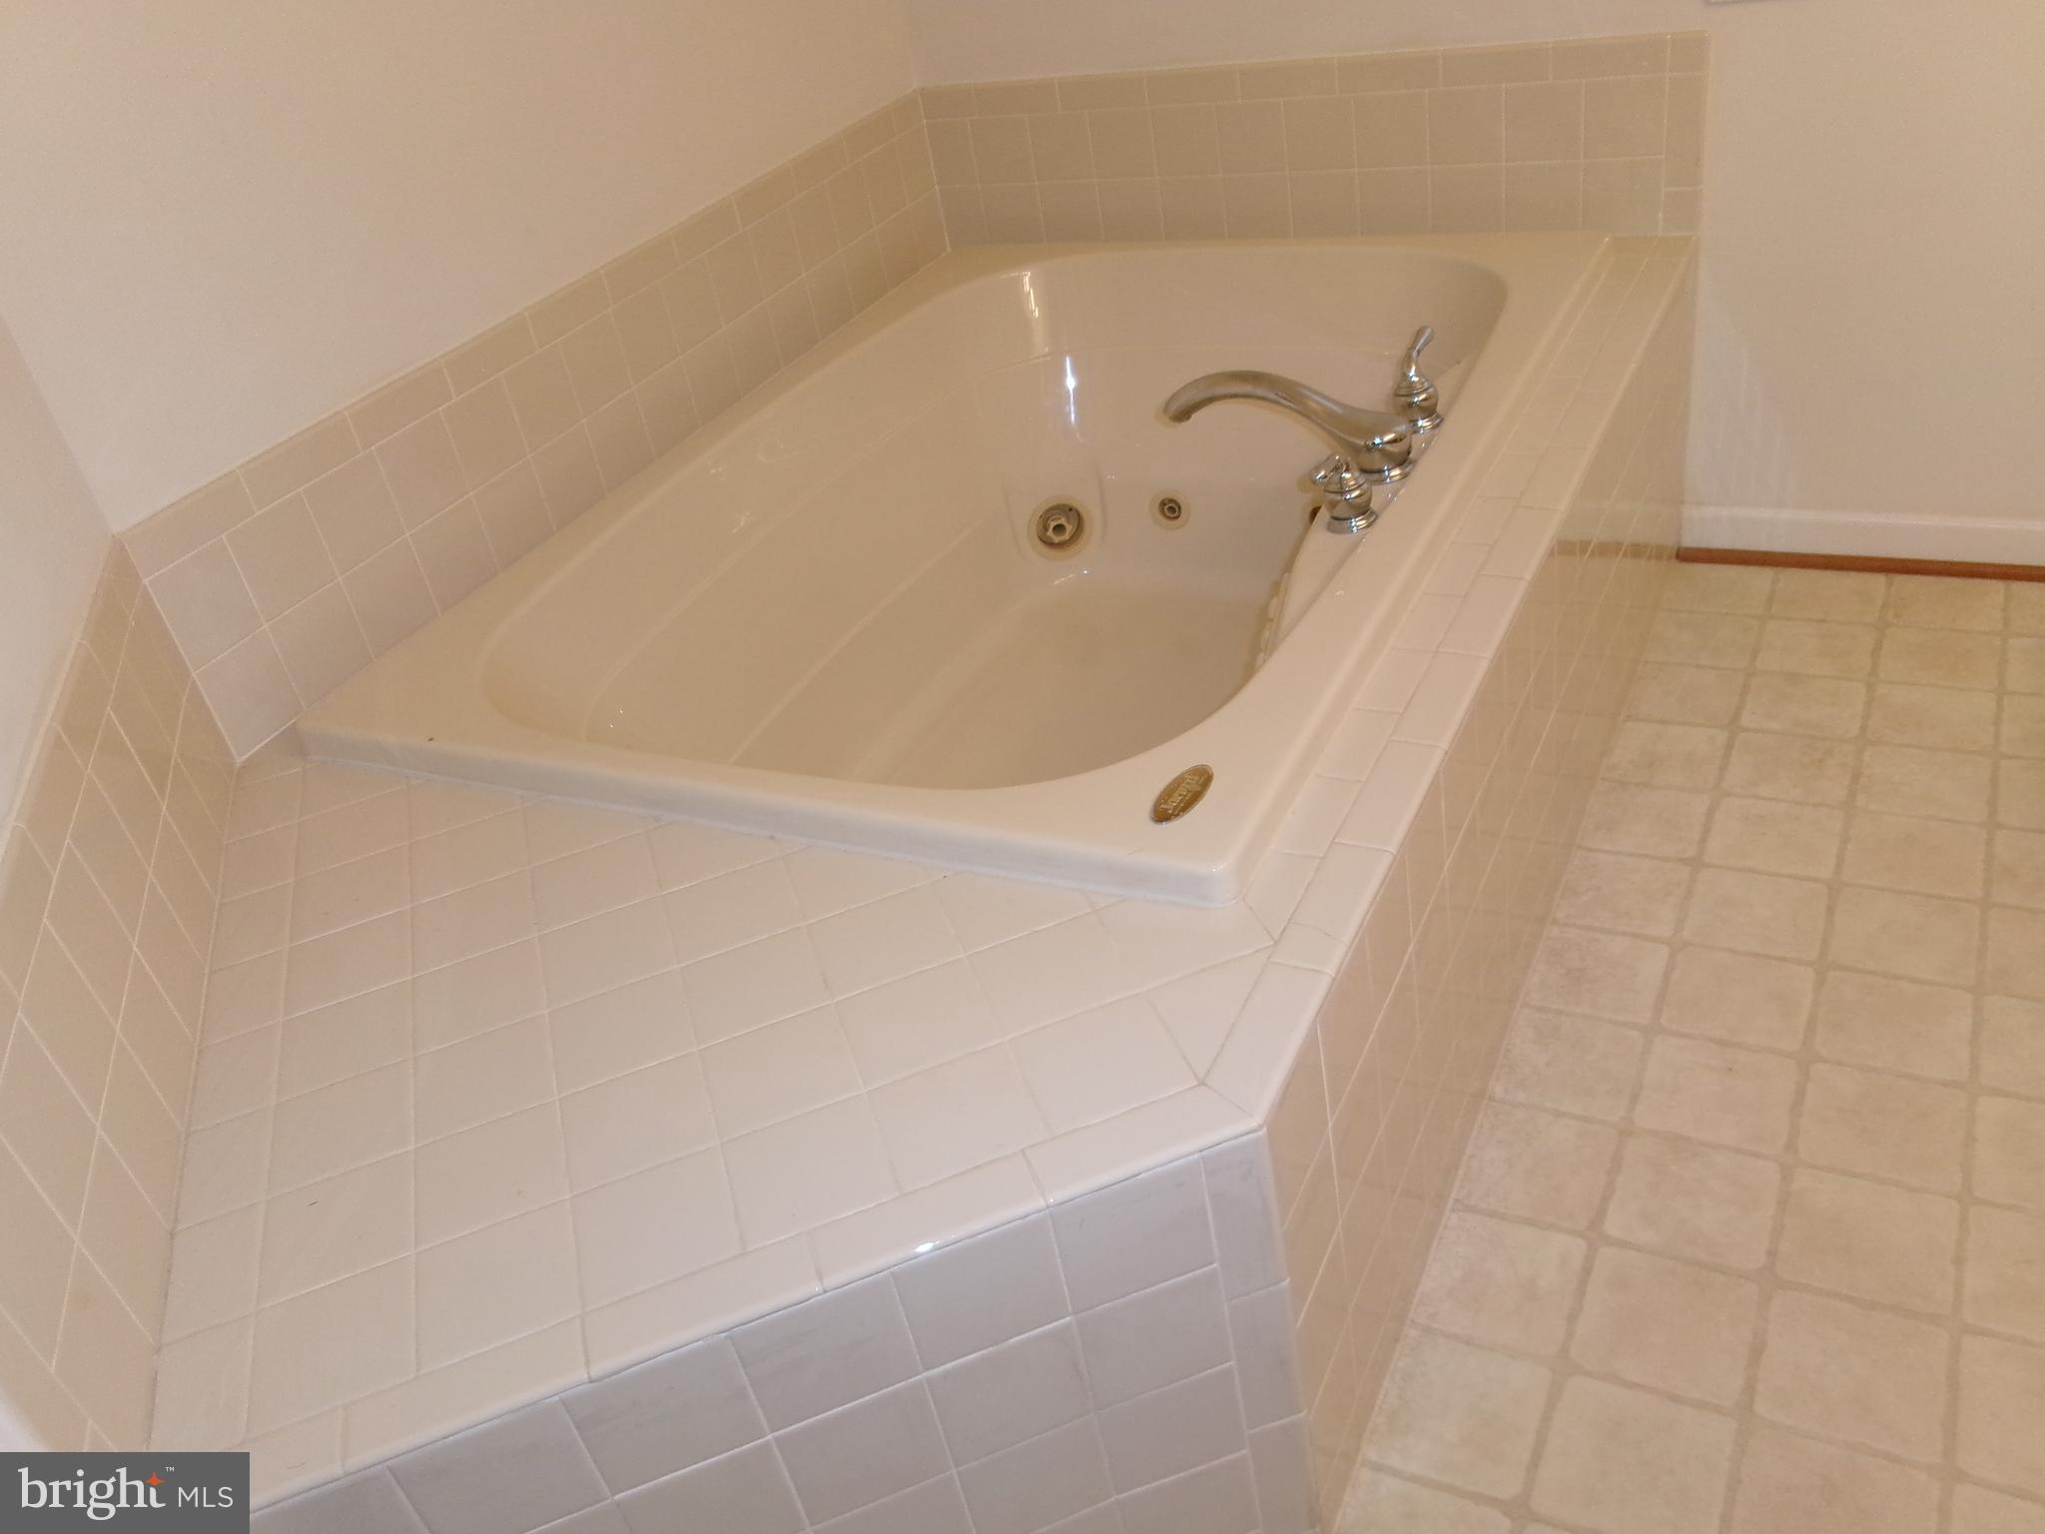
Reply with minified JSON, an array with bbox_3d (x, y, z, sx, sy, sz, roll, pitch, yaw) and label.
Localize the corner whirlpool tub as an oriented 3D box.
[{"bbox_3d":[0.061,-0.213,2.238,1.116,0.486,1.533,8,38,28],"label":"corner whirlpool tub"}]

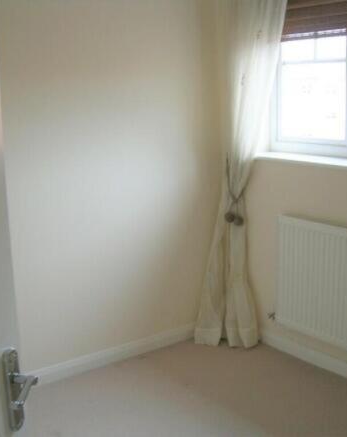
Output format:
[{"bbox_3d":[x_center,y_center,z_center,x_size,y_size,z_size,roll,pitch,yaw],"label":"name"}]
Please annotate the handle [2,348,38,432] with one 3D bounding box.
[{"bbox_3d":[-0.263,0.305,0.988,0.057,0.148,0.103,2,12,14],"label":"handle"}]

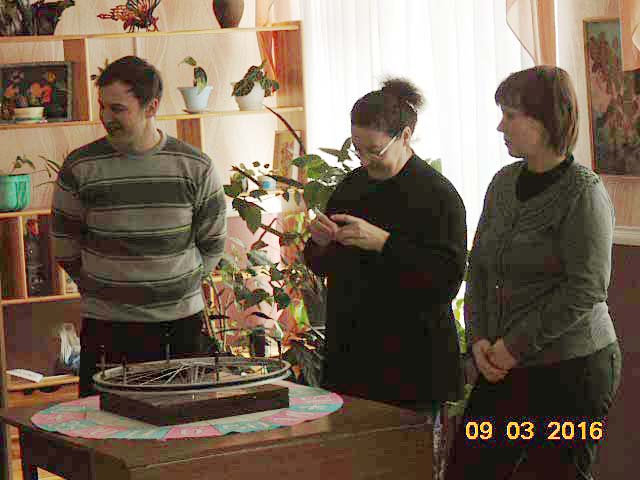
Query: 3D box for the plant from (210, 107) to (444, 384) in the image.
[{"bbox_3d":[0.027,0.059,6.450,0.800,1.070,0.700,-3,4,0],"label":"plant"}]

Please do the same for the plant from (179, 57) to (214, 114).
[{"bbox_3d":[-0.491,-0.614,7.150,0.135,0.215,0.135,-3,4,0],"label":"plant"}]

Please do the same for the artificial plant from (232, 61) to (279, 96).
[{"bbox_3d":[-0.258,-0.646,7.250,0.180,0.140,0.160,-3,4,0],"label":"artificial plant"}]

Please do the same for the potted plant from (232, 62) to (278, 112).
[{"bbox_3d":[-0.262,-0.618,7.250,0.185,0.195,0.170,-3,4,0],"label":"potted plant"}]

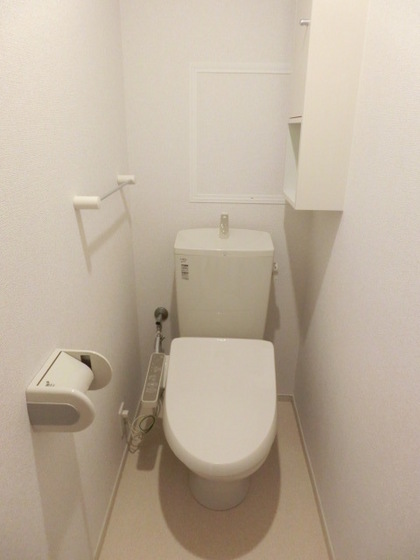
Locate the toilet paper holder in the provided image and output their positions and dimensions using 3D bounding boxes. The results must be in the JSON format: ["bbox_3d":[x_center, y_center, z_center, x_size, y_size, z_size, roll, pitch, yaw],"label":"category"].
[{"bbox_3d":[-0.300,0.243,0.865,0.132,0.108,0.150,1,21,2],"label":"toilet paper holder"}]

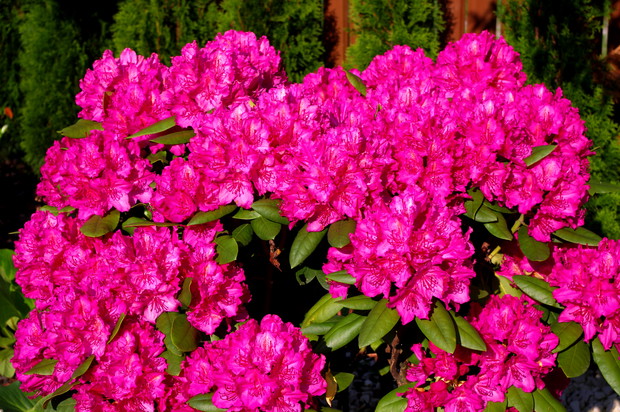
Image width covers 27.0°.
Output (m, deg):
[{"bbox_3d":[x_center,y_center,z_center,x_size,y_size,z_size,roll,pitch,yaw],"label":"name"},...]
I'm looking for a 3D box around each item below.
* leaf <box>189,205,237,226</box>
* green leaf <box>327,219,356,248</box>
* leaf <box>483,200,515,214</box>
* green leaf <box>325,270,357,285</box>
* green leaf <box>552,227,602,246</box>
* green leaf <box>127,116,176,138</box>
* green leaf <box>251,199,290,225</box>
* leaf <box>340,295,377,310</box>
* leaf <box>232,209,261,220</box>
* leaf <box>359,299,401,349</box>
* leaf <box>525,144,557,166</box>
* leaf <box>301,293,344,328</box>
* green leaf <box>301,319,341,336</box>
[{"bbox_3d":[-0.139,0.013,1.840,0.075,0.013,0.030,-19,30,-20],"label":"leaf"},{"bbox_3d":[0.046,0.040,1.830,0.040,0.012,0.052,6,47,5],"label":"green leaf"},{"bbox_3d":[0.280,0.000,1.900,0.060,0.012,0.035,16,24,0],"label":"leaf"},{"bbox_3d":[0.050,0.098,1.800,0.058,0.012,0.034,1,22,-10],"label":"green leaf"},{"bbox_3d":[0.390,0.045,1.880,0.087,0.012,0.037,13,25,0],"label":"green leaf"},{"bbox_3d":[-0.233,-0.115,1.920,0.089,0.012,0.036,-22,31,-20],"label":"green leaf"},{"bbox_3d":[-0.057,0.006,1.850,0.063,0.013,0.035,10,26,-34],"label":"green leaf"},{"bbox_3d":[0.070,0.139,1.840,0.068,0.012,0.035,3,26,-8],"label":"leaf"},{"bbox_3d":[-0.092,0.014,1.870,0.044,0.011,0.028,-4,21,-27],"label":"leaf"},{"bbox_3d":[0.095,0.157,1.730,0.038,0.013,0.082,28,63,21],"label":"leaf"},{"bbox_3d":[0.335,-0.074,1.880,0.065,0.012,0.035,-25,38,-18],"label":"leaf"},{"bbox_3d":[0.018,0.146,1.790,0.069,0.014,0.034,-36,43,-17],"label":"leaf"},{"bbox_3d":[0.017,0.167,1.800,0.060,0.013,0.032,-11,24,-14],"label":"green leaf"}]

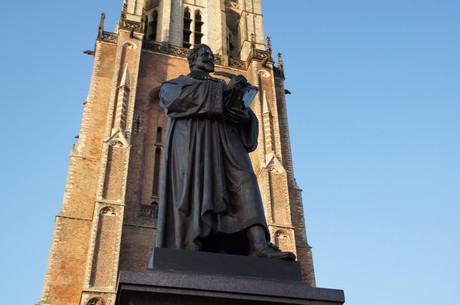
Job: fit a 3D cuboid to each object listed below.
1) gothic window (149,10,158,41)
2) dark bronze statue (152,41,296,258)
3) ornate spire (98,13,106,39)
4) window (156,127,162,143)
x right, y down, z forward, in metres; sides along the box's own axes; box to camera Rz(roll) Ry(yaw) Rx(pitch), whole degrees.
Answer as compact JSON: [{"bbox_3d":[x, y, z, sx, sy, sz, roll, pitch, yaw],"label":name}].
[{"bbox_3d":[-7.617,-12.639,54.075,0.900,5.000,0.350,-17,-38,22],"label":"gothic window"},{"bbox_3d":[-0.102,-0.084,5.587,0.950,2.900,1.020,28,-44,-36],"label":"dark bronze statue"},{"bbox_3d":[-11.733,-11.619,49.080,0.420,3.380,0.420,9,-36,-15],"label":"ornate spire"},{"bbox_3d":[-5.832,-1.412,44.351,0.420,1.641,0.300,9,-36,-15],"label":"window"}]

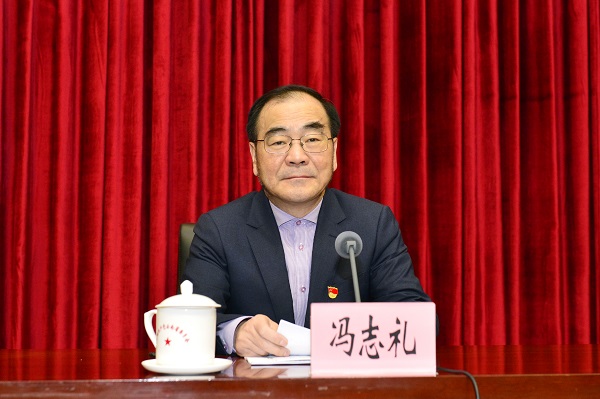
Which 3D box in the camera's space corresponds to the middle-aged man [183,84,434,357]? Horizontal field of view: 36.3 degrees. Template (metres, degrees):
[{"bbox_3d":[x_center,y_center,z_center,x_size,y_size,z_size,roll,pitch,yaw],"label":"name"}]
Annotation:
[{"bbox_3d":[0.017,0.385,1.785,0.540,1.280,0.660,0,-4,2],"label":"middle-aged man"}]

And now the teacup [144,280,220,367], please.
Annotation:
[{"bbox_3d":[-0.185,0.187,1.409,0.127,0.127,0.099,-3,-5,37],"label":"teacup"}]

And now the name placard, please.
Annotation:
[{"bbox_3d":[0.110,0.208,1.365,0.184,0.110,0.050,0,-4,4],"label":"name placard"}]

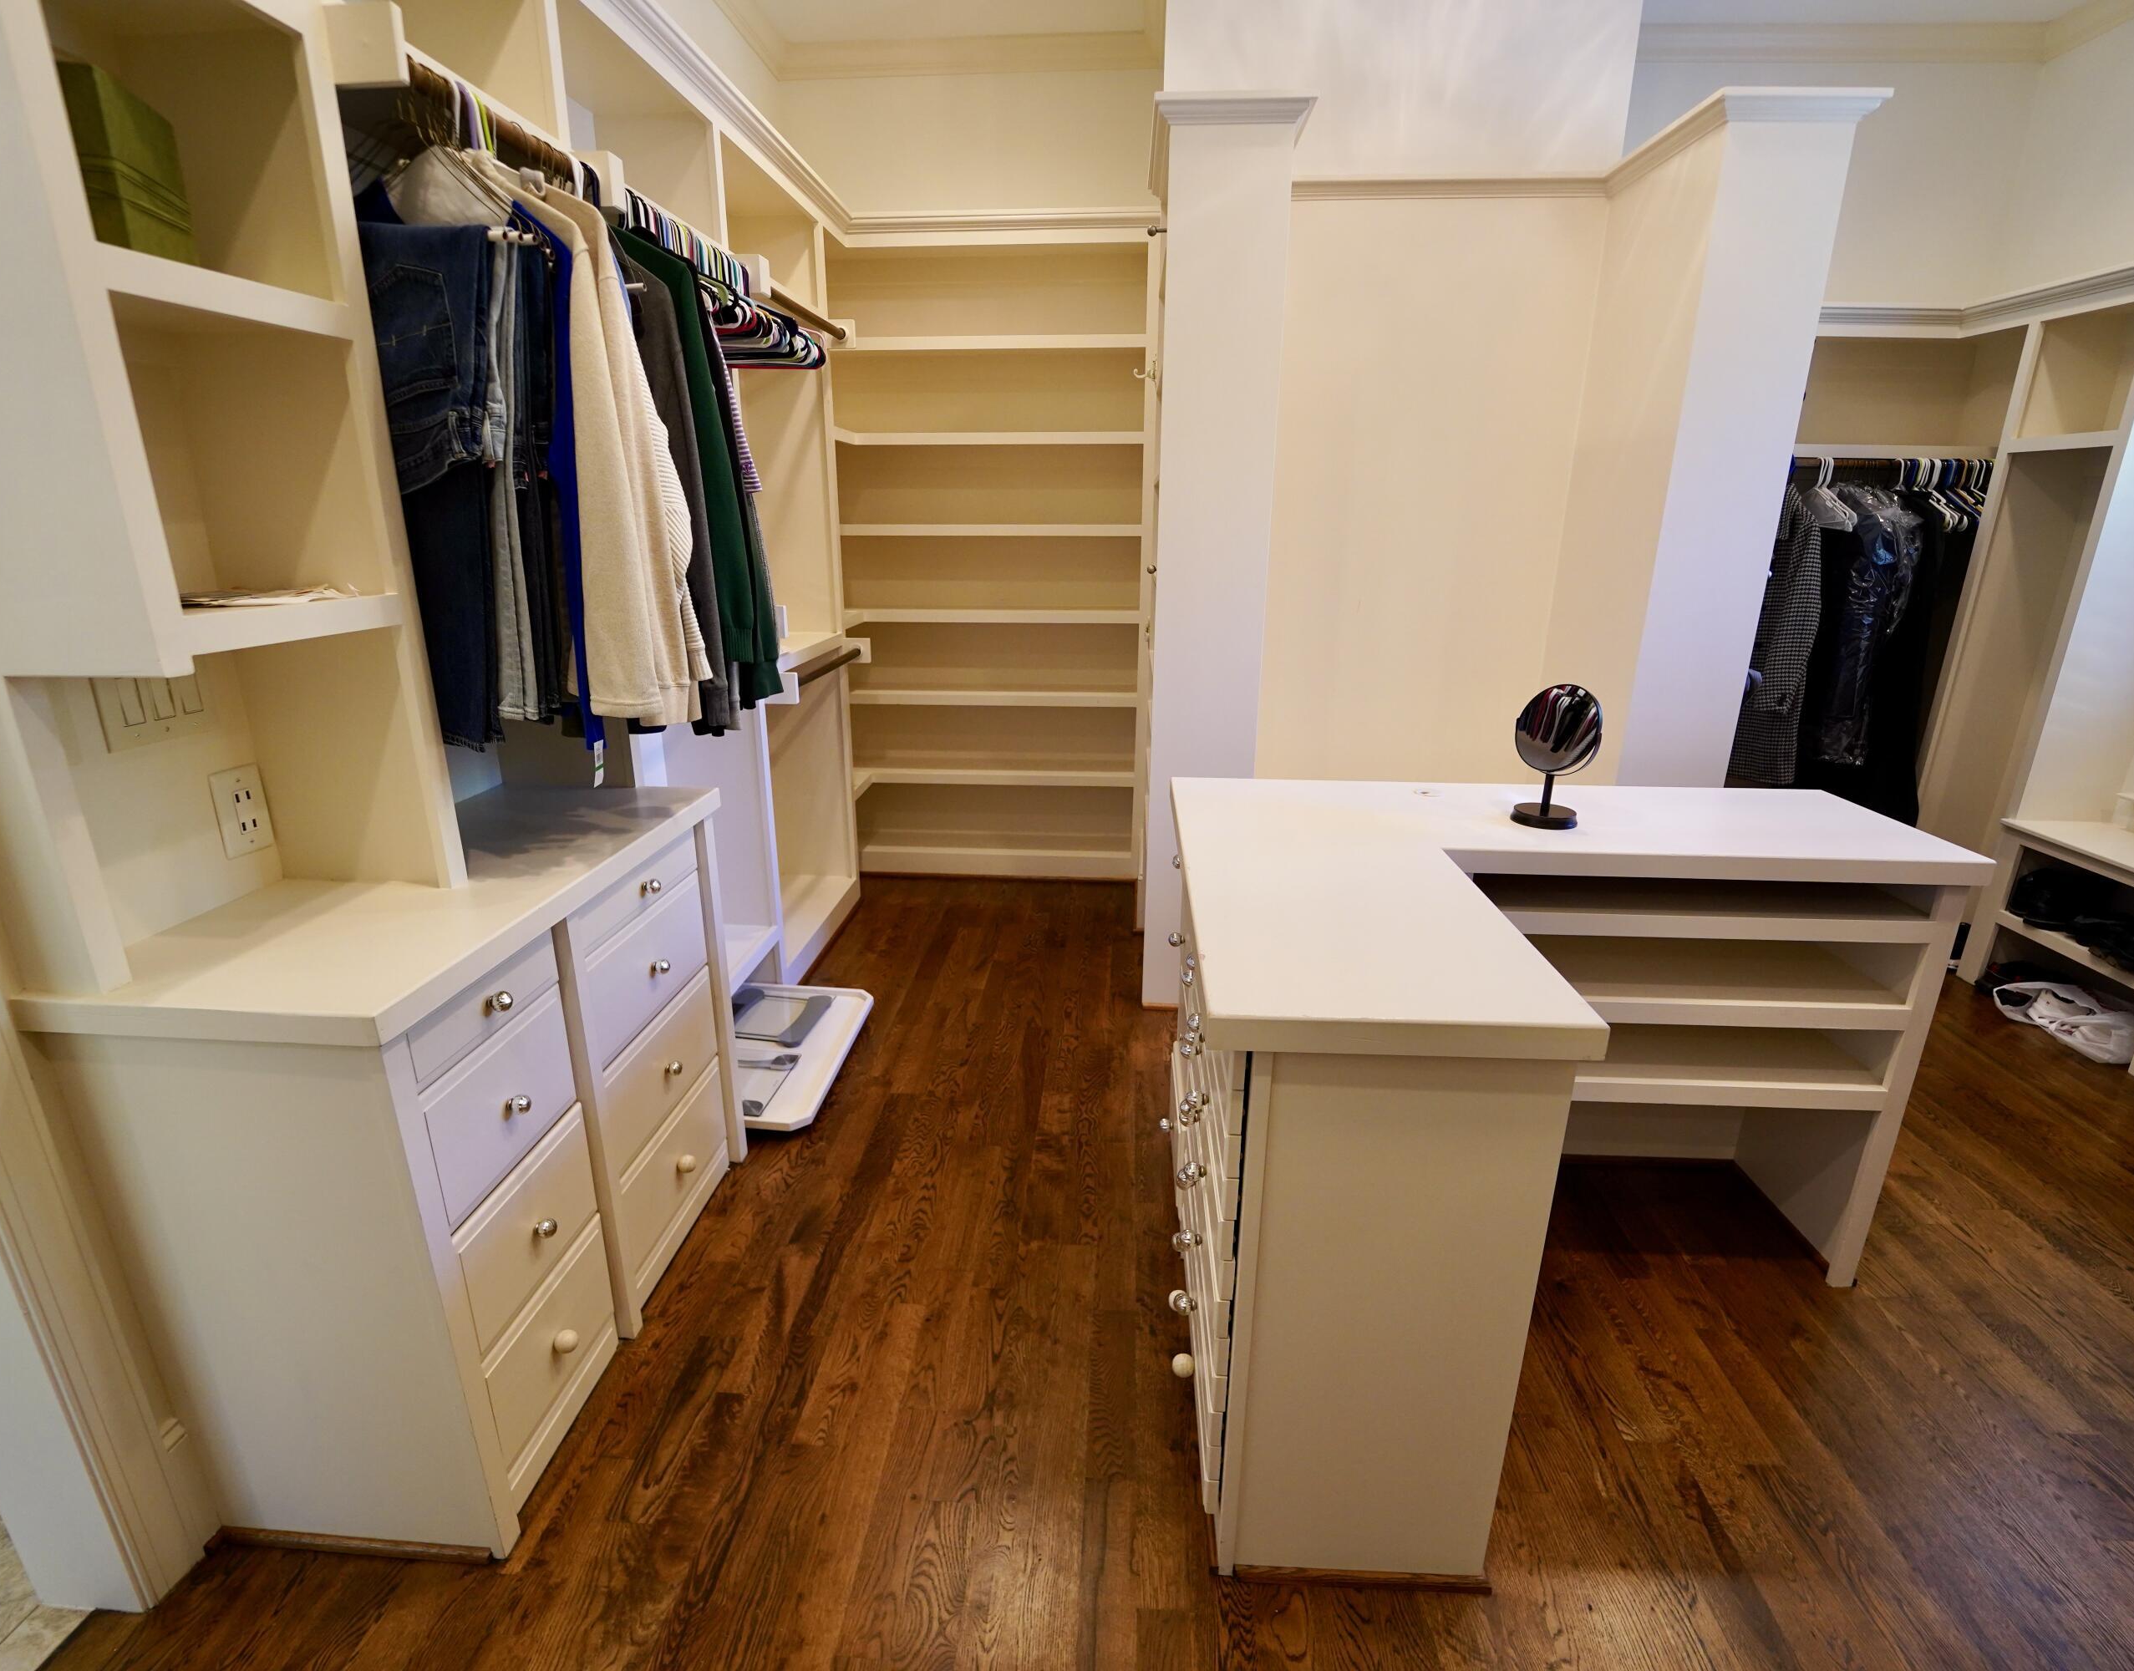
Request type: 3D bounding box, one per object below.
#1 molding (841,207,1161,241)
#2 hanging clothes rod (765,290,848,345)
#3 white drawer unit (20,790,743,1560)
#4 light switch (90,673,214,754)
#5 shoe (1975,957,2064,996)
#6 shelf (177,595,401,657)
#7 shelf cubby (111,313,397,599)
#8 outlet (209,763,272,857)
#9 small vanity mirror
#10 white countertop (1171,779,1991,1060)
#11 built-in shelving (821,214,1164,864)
[{"bbox_3d":[-0.236,-2.163,3.426,1.128,0.075,0.087,1,18,3],"label":"molding"},{"bbox_3d":[-0.799,-1.624,3.047,0.035,0.035,0.711,1,18,3],"label":"hanging clothes rod"},{"bbox_3d":[-1.034,0.478,1.795,0.506,0.892,1.022,1,18,3],"label":"white drawer unit"},{"bbox_3d":[-1.292,-0.200,1.390,0.009,0.132,0.171,1,18,3],"label":"light switch"},{"bbox_3d":[3.138,0.470,3.151,0.276,0.104,0.109,1,18,3],"label":"shoe"},{"bbox_3d":[-1.150,-0.290,1.309,0.277,0.048,0.348,1,18,3],"label":"shelf"},{"bbox_3d":[-1.146,-0.476,1.254,0.271,0.341,0.348,1,18,3],"label":"shelf cubby"},{"bbox_3d":[-1.288,-0.038,1.531,0.008,0.138,0.090,1,18,3],"label":"outlet"},{"bbox_3d":[0.935,-0.156,1.868,0.120,0.265,0.155,-13,22,-35],"label":"small vanity mirror"},{"bbox_3d":[0.905,0.078,1.641,1.405,0.043,1.119,1,18,3],"label":"white countertop"},{"bbox_3d":[-0.294,-1.024,3.954,1.247,2.443,0.276,1,18,3],"label":"built-in shelving"}]

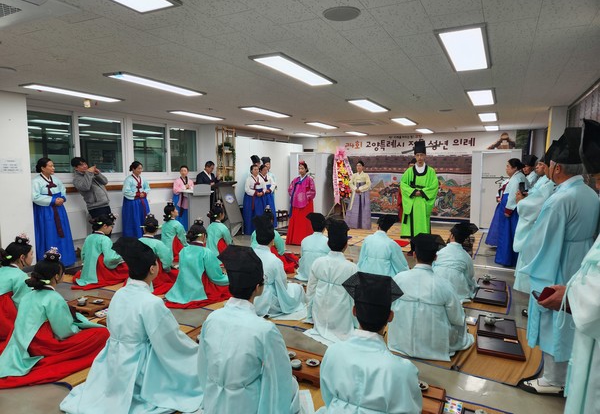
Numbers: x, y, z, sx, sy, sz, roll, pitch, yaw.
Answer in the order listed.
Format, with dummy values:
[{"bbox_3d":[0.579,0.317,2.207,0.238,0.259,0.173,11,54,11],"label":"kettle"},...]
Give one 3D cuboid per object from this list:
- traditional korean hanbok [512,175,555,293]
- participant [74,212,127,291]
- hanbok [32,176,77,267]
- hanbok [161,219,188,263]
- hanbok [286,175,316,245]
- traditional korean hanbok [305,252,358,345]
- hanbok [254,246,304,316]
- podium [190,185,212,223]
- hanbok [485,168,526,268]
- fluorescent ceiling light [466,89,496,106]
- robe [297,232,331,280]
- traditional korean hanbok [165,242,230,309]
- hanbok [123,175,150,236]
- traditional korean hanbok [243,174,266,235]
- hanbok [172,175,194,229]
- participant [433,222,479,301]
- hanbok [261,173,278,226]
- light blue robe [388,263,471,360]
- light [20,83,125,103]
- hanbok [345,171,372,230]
[{"bbox_3d":[2.440,0.267,4.027,0.560,1.180,0.520,-4,7,-38],"label":"traditional korean hanbok"},{"bbox_3d":[-2.523,0.522,5.087,0.620,0.866,0.750,3,6,27],"label":"participant"},{"bbox_3d":[-3.677,0.185,5.992,0.520,1.339,0.550,3,6,26],"label":"hanbok"},{"bbox_3d":[-1.860,0.526,6.050,0.580,0.640,0.620,3,6,32],"label":"hanbok"},{"bbox_3d":[0.030,0.046,7.773,0.540,1.349,0.500,3,6,27],"label":"hanbok"},{"bbox_3d":[0.314,0.767,3.708,0.590,0.705,0.740,3,6,27],"label":"traditional korean hanbok"},{"bbox_3d":[-0.230,0.709,4.139,0.600,0.640,0.640,3,6,32],"label":"hanbok"},{"bbox_3d":[-1.967,0.122,7.691,0.540,1.140,0.450,-4,7,-37],"label":"podium"},{"bbox_3d":[3.315,0.161,6.317,0.580,1.470,0.540,3,6,27],"label":"hanbok"},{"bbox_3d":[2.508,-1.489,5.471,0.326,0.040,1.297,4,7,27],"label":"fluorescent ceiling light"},{"bbox_3d":[0.229,0.612,5.596,0.600,0.650,0.700,3,7,25],"label":"robe"},{"bbox_3d":[-1.030,0.695,4.390,0.700,0.620,0.720,3,6,28],"label":"traditional korean hanbok"},{"bbox_3d":[-2.712,0.140,6.581,0.550,1.320,0.500,-4,8,-40],"label":"hanbok"},{"bbox_3d":[-0.992,-0.057,8.682,0.530,1.310,0.500,-4,8,-40],"label":"traditional korean hanbok"},{"bbox_3d":[-2.360,0.007,8.033,0.500,1.290,0.460,-2,7,-24],"label":"hanbok"},{"bbox_3d":[1.868,0.601,4.753,0.580,0.866,0.680,3,6,27],"label":"participant"},{"bbox_3d":[-0.809,-0.168,9.783,0.560,1.349,0.520,-4,7,-38],"label":"hanbok"},{"bbox_3d":[1.080,0.789,3.300,0.640,0.640,0.620,2,6,24],"label":"light blue robe"},{"bbox_3d":[-3.077,-1.561,5.477,0.320,0.040,1.280,3,6,27],"label":"light"},{"bbox_3d":[1.370,-0.152,9.234,0.640,1.380,0.520,1,6,15],"label":"hanbok"}]

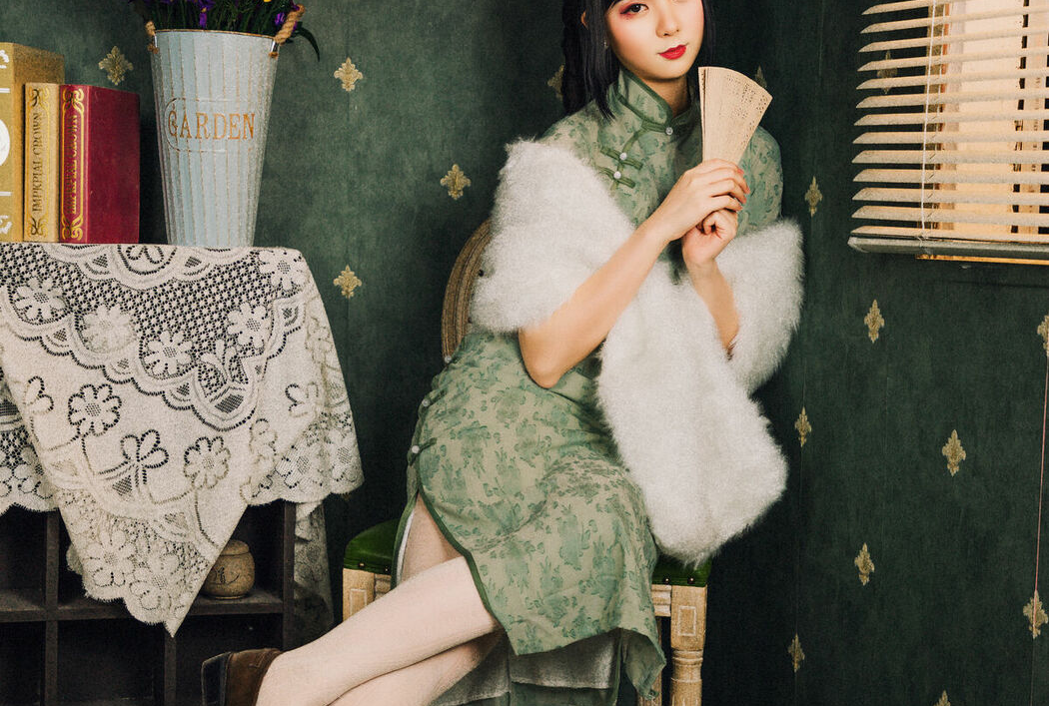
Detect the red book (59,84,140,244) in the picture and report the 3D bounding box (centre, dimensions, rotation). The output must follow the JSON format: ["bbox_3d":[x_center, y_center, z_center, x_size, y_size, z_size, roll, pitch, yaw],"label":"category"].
[{"bbox_3d":[-0.590,-0.260,2.740,0.044,0.212,0.152,3,5,15],"label":"red book"}]

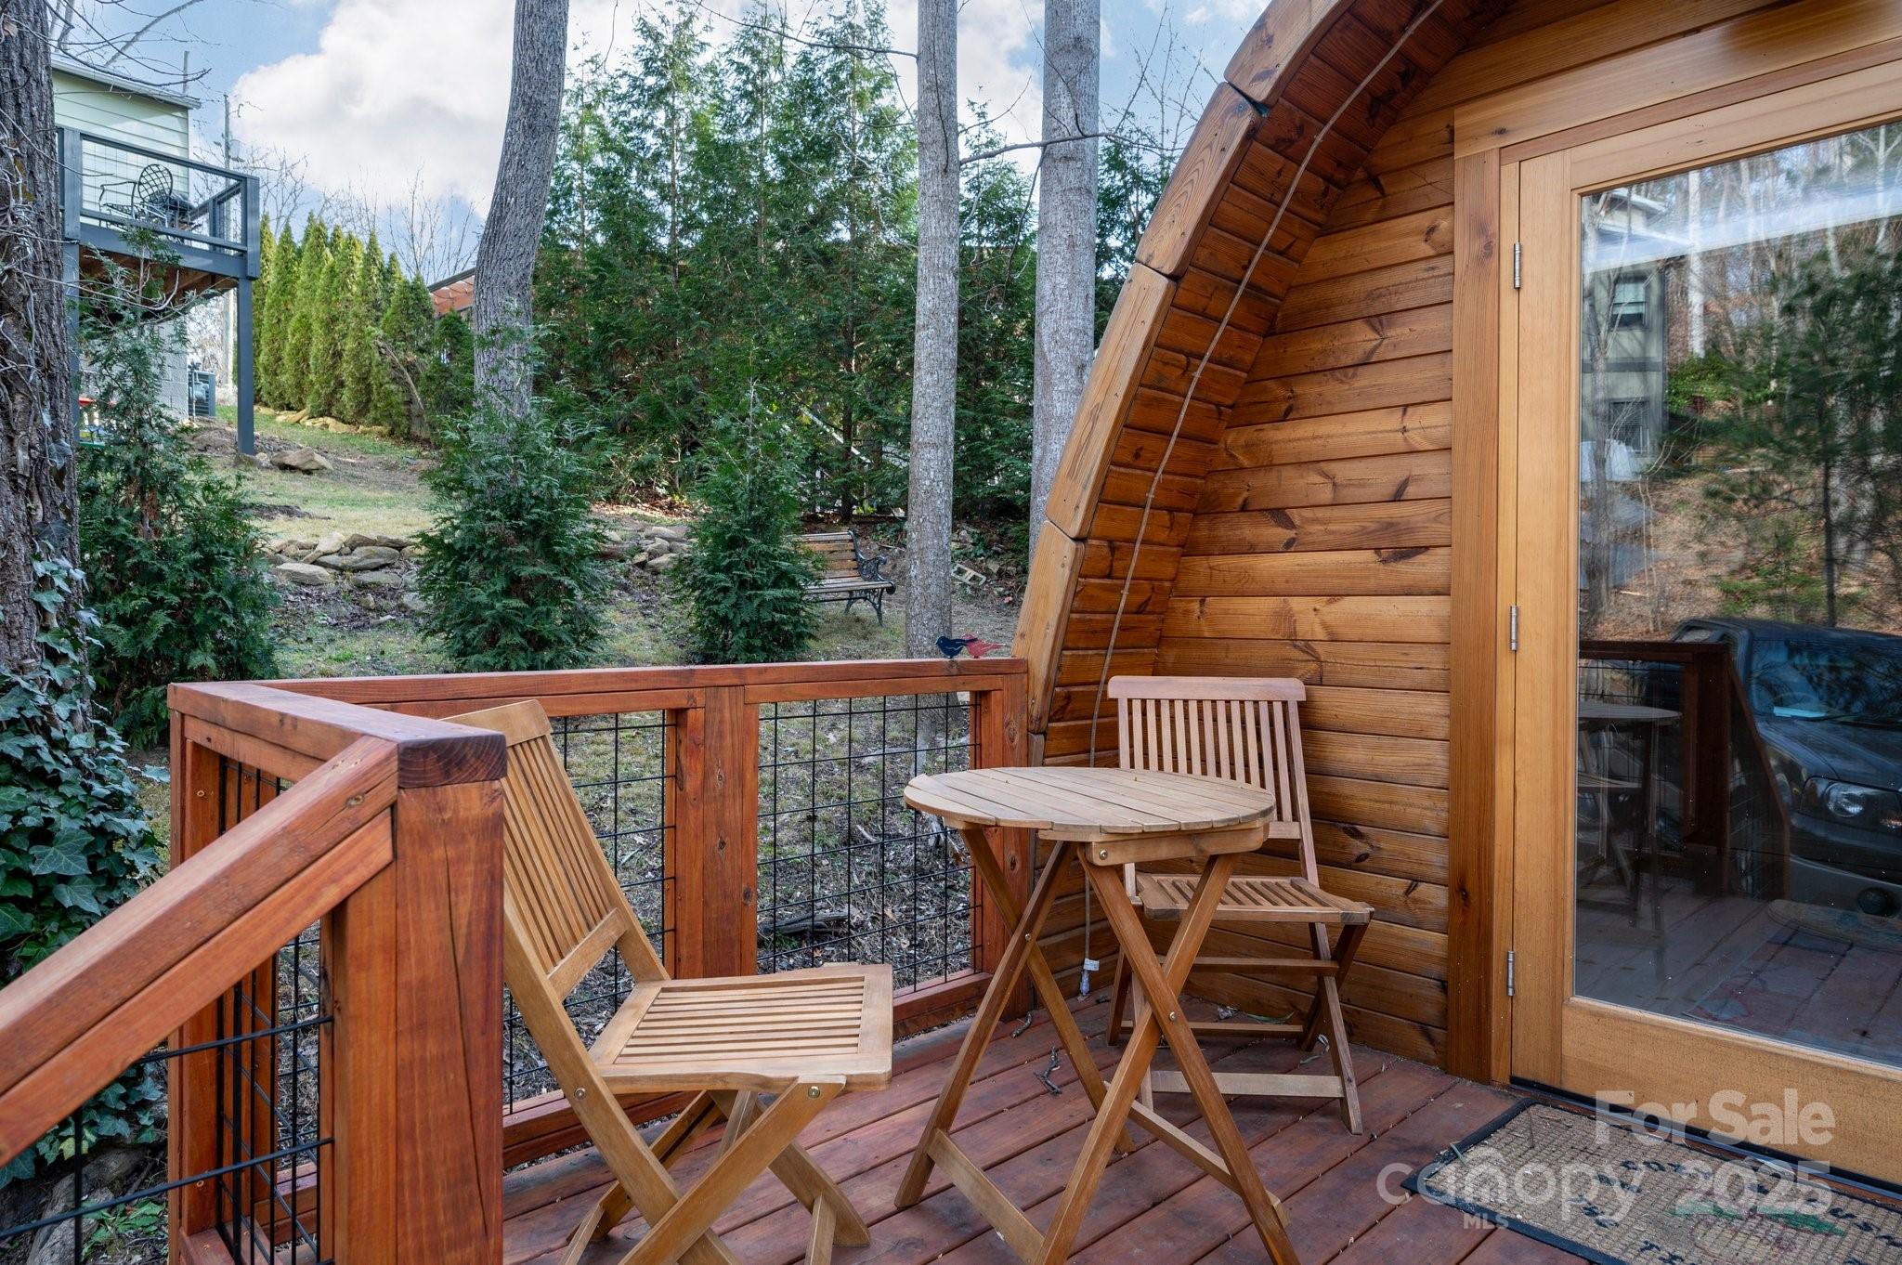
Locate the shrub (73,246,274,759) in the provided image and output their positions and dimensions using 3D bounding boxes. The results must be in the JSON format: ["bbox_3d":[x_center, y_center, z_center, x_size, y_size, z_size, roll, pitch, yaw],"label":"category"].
[{"bbox_3d":[-3.786,-0.625,5.100,1.000,2.356,1.000,0,1,0],"label":"shrub"}]

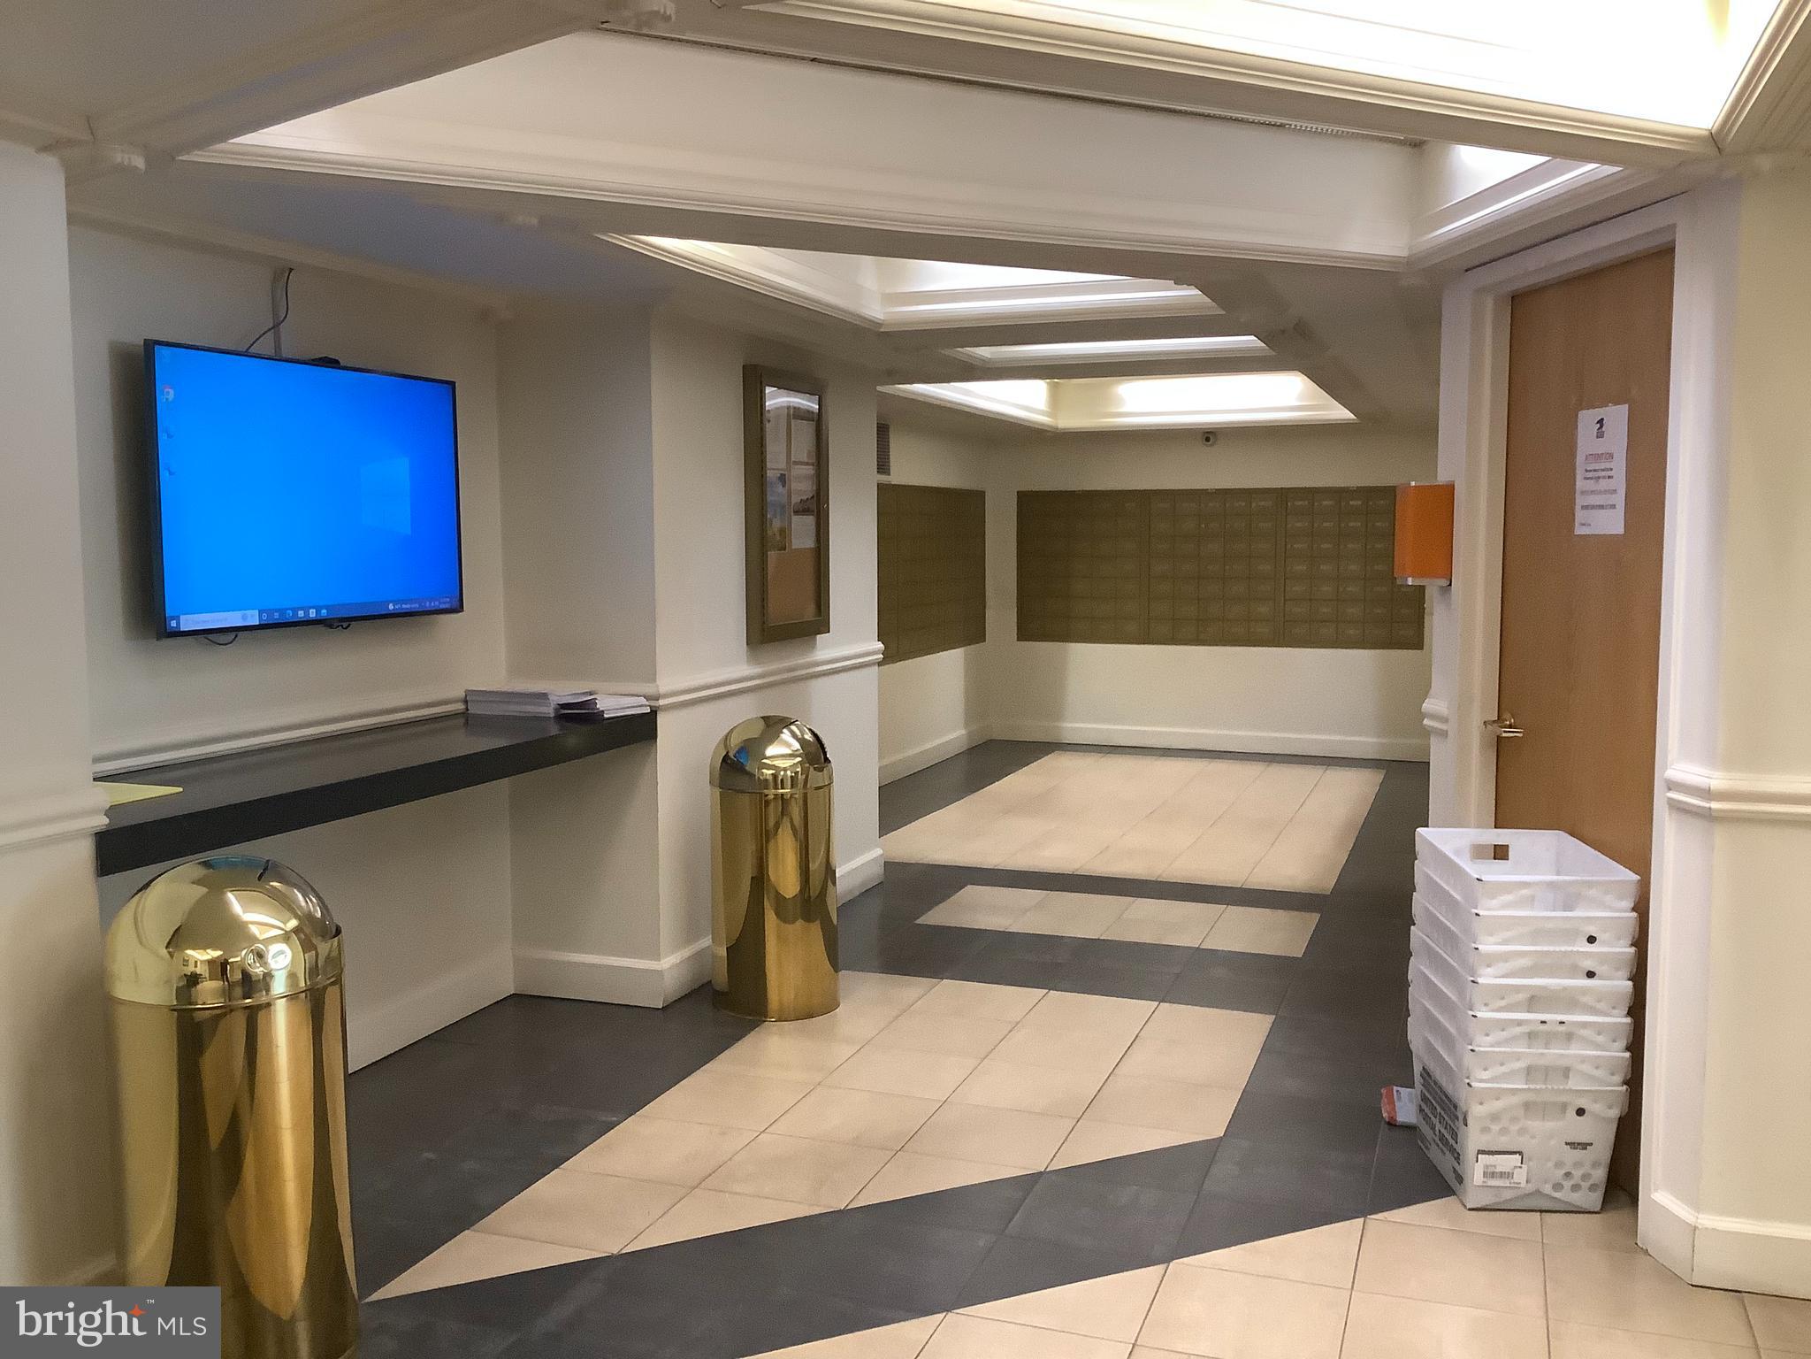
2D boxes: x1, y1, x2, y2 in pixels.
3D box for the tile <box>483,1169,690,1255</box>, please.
[{"bbox_3d":[-0.676,1.123,3.429,0.340,0.010,0.342,2,6,20],"label":"tile"}]

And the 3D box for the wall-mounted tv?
[{"bbox_3d":[-1.462,-0.462,4.063,0.055,0.645,1.120,2,5,19],"label":"wall-mounted tv"}]

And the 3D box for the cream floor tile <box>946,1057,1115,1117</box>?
[{"bbox_3d":[0.331,1.082,4.278,0.355,0.010,0.354,2,6,20],"label":"cream floor tile"}]

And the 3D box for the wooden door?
[{"bbox_3d":[1.588,0.101,3.692,0.045,2.030,0.900,-1,5,-7],"label":"wooden door"}]

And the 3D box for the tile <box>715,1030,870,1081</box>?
[{"bbox_3d":[-0.336,1.055,4.494,0.350,0.010,0.350,2,6,20],"label":"tile"}]

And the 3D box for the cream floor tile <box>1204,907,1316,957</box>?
[{"bbox_3d":[1.284,0.905,5.827,0.343,0.010,0.651,2,6,20],"label":"cream floor tile"}]

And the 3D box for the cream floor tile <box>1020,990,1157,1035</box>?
[{"bbox_3d":[0.554,0.995,4.817,0.340,0.010,0.342,2,6,20],"label":"cream floor tile"}]

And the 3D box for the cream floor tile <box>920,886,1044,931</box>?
[{"bbox_3d":[0.309,0.866,6.180,0.340,0.010,0.683,2,6,20],"label":"cream floor tile"}]

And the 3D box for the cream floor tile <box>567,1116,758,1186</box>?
[{"bbox_3d":[-0.562,1.099,3.779,0.343,0.010,0.342,2,6,20],"label":"cream floor tile"}]

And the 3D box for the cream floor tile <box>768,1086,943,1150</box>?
[{"bbox_3d":[-0.119,1.079,3.985,0.343,0.010,0.342,2,6,20],"label":"cream floor tile"}]

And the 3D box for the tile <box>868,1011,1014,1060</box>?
[{"bbox_3d":[0.115,1.040,4.729,0.355,0.010,0.354,2,6,20],"label":"tile"}]

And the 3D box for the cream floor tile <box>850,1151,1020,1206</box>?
[{"bbox_3d":[0.089,1.136,3.597,0.350,0.010,0.350,2,6,20],"label":"cream floor tile"}]

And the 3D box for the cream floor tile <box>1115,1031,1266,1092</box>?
[{"bbox_3d":[0.763,1.036,4.378,0.340,0.010,0.342,2,6,20],"label":"cream floor tile"}]

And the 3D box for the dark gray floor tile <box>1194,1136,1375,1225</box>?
[{"bbox_3d":[0.880,1.137,3.709,0.355,0.010,0.354,2,6,20],"label":"dark gray floor tile"}]

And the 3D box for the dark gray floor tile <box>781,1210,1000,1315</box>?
[{"bbox_3d":[-0.026,1.146,3.199,0.340,0.010,0.342,2,6,20],"label":"dark gray floor tile"}]

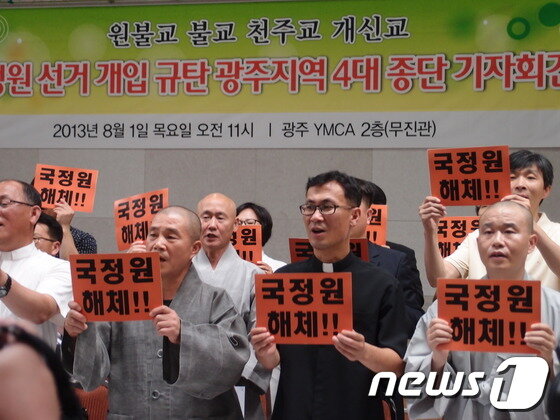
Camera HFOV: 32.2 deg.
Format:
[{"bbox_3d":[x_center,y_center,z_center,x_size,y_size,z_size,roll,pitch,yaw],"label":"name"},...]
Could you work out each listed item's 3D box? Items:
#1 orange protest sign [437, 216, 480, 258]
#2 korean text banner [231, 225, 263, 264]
[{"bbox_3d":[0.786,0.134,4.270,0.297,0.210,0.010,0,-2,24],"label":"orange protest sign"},{"bbox_3d":[-0.234,0.179,4.580,0.297,0.210,0.010,-1,1,8],"label":"korean text banner"}]

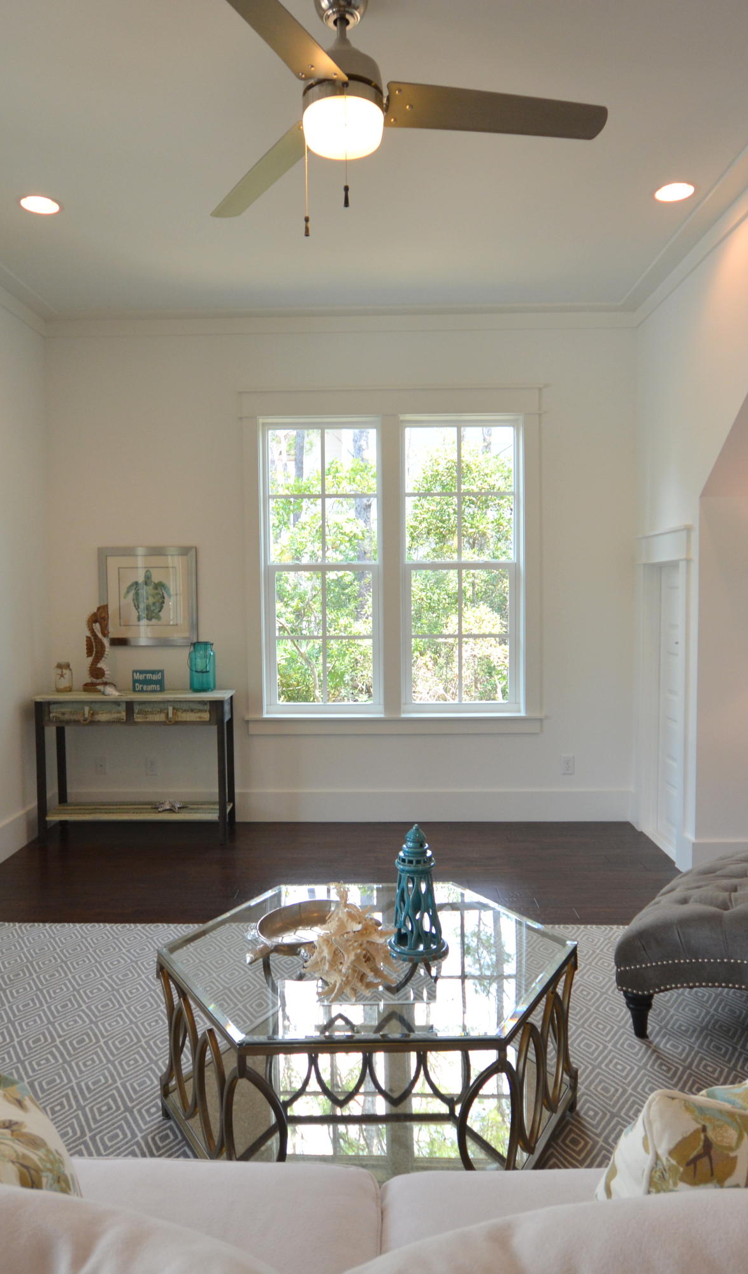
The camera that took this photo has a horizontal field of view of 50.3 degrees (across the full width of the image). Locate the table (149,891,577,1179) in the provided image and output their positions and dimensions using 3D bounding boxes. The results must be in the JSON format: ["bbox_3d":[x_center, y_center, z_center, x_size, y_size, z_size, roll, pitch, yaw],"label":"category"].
[{"bbox_3d":[-0.009,0.999,2.012,1.051,0.438,0.891,0,3,-1],"label":"table"}]

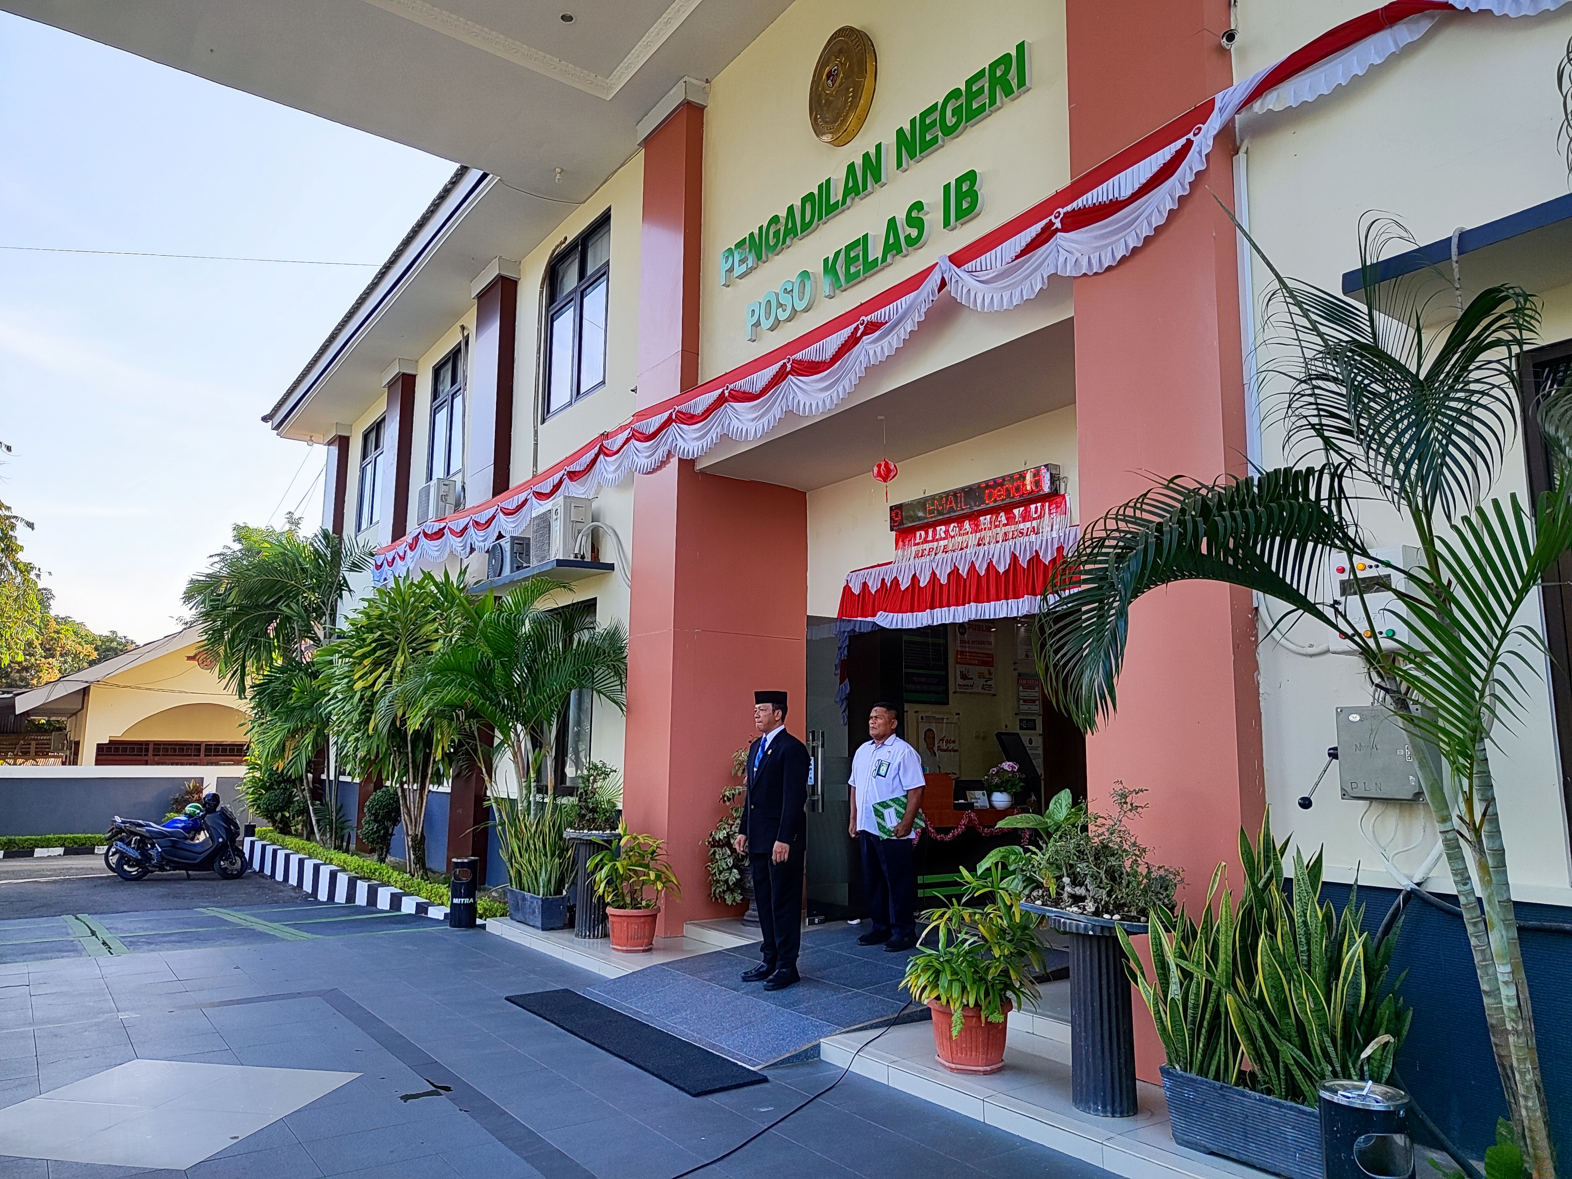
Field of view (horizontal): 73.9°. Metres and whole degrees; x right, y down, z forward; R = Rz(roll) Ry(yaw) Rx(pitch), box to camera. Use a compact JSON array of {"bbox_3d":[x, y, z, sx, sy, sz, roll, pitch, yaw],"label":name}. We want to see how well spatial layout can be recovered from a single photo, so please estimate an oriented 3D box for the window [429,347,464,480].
[{"bbox_3d":[-4.815,-2.459,14.912,0.140,2.000,1.600,7,-11,-36],"label":"window"}]

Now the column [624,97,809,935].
[{"bbox_3d":[-0.603,-0.745,9.491,1.300,7.250,0.790,7,-11,-36],"label":"column"}]

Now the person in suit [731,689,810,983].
[{"bbox_3d":[-0.072,1.551,6.610,0.330,1.790,0.510,7,-11,-36],"label":"person in suit"}]

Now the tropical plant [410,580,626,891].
[{"bbox_3d":[-2.329,1.400,9.472,1.700,3.000,1.800,7,-11,-36],"label":"tropical plant"}]

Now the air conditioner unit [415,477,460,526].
[{"bbox_3d":[-4.618,-1.114,13.792,0.290,0.550,0.800,7,-11,-36],"label":"air conditioner unit"}]

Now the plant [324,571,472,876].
[{"bbox_3d":[-4.654,1.586,12.491,1.750,3.650,1.800,7,-11,-36],"label":"plant"}]

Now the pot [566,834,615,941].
[{"bbox_3d":[-1.523,2.345,8.349,0.450,0.813,0.450,1,-9,0],"label":"pot"}]

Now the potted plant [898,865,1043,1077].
[{"bbox_3d":[0.882,1.795,5.017,0.660,0.910,0.660,1,-9,0],"label":"potted plant"}]

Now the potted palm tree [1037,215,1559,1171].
[{"bbox_3d":[1.997,0.359,3.833,1.350,3.400,1.750,7,-11,-36],"label":"potted palm tree"}]

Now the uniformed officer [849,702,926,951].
[{"bbox_3d":[0.701,1.641,7.402,0.300,1.690,0.520,7,-11,-36],"label":"uniformed officer"}]

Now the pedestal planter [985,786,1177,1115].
[{"bbox_3d":[1.282,1.516,4.473,0.600,1.290,0.730,7,-11,-36],"label":"pedestal planter"}]

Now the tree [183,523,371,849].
[{"bbox_3d":[-7.621,1.425,15.330,2.600,4.800,2.700,7,-11,-36],"label":"tree"}]

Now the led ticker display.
[{"bbox_3d":[1.370,-0.654,7.816,0.100,0.210,1.630,7,-11,-36],"label":"led ticker display"}]

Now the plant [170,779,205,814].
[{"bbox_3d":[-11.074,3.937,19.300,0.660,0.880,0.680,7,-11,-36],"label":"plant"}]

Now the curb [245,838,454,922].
[{"bbox_3d":[-6.048,3.841,13.753,0.190,0.390,10.700,7,-11,-36],"label":"curb"}]

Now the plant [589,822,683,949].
[{"bbox_3d":[-1.130,2.226,7.843,0.630,0.899,0.630,1,-9,0],"label":"plant"}]

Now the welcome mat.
[{"bbox_3d":[-0.912,2.419,5.702,0.415,0.018,2.250,7,-11,-36],"label":"welcome mat"}]

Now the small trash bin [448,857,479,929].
[{"bbox_3d":[-2.811,2.644,9.122,0.250,0.600,0.250,3,-9,-16],"label":"small trash bin"}]

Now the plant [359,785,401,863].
[{"bbox_3d":[-5.316,3.105,13.692,0.550,1.000,0.550,7,-11,-36],"label":"plant"}]

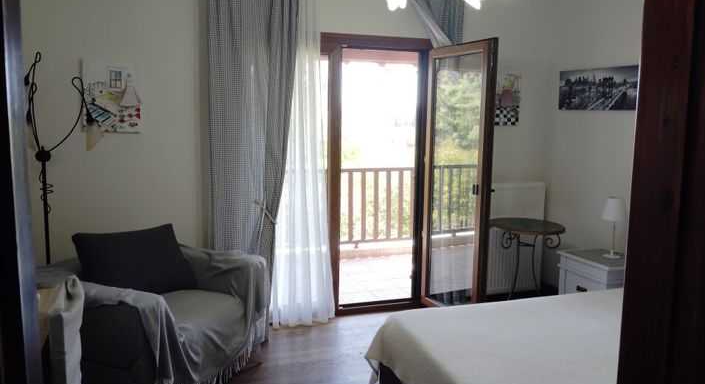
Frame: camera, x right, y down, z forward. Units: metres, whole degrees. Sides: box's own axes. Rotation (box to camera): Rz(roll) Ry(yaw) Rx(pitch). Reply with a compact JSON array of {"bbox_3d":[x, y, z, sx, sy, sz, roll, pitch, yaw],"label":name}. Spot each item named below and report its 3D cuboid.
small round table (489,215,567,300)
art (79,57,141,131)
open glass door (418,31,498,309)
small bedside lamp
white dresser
[{"bbox_3d":[1.306,0.614,4.354,0.560,0.735,0.560,1,8,0],"label":"small round table"},{"bbox_3d":[-1.577,-0.621,3.755,0.336,0.469,0.024,-2,8,-17],"label":"art"},{"bbox_3d":[0.783,-0.063,4.214,0.070,2.000,0.660,-4,9,-30],"label":"open glass door"},{"bbox_3d":[1.834,0.247,4.000,0.180,0.420,0.180,-2,8,-17],"label":"small bedside lamp"},{"bbox_3d":[1.750,0.747,4.006,0.388,0.575,0.496,-2,8,-17],"label":"white dresser"}]

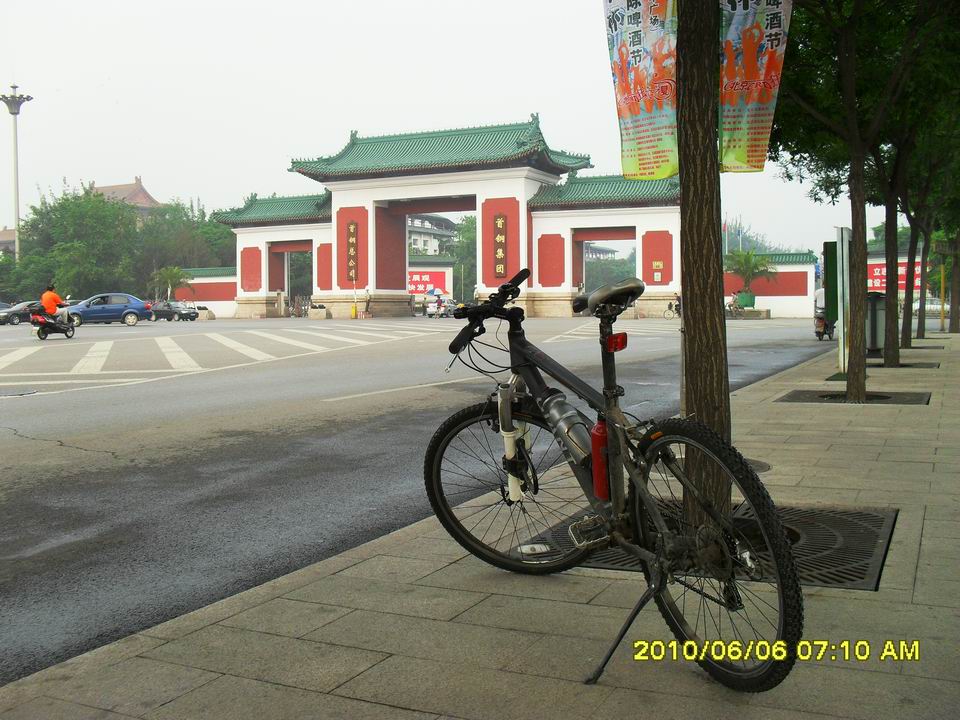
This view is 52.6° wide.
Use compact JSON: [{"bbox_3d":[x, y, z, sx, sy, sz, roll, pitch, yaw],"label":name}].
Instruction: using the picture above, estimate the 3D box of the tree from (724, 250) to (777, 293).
[{"bbox_3d":[16.598,-5.471,60.000,3.100,2.600,3.000,1,3,26],"label":"tree"}]

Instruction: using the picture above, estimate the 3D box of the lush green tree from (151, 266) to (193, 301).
[{"bbox_3d":[-23.203,-5.716,73.000,3.100,2.750,3.100,0,4,11],"label":"lush green tree"}]

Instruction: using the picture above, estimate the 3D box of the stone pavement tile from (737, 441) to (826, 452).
[{"bbox_3d":[1.925,0.588,6.283,0.626,0.050,0.311,0,3,26],"label":"stone pavement tile"}]

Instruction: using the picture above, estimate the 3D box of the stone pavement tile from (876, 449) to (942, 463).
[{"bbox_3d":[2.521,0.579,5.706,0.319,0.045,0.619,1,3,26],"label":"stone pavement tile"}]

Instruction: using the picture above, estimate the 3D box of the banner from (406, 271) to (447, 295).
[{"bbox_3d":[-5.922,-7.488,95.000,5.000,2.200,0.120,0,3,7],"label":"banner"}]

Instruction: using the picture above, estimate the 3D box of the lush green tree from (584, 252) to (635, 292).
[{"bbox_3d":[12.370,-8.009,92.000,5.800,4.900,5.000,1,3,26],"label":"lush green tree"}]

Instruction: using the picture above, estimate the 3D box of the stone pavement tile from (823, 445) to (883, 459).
[{"bbox_3d":[2.261,0.581,5.873,0.317,0.045,0.605,1,3,26],"label":"stone pavement tile"}]

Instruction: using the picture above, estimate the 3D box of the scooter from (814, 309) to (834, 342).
[{"bbox_3d":[9.389,-1.030,26.300,0.660,1.050,1.720,1,4,30],"label":"scooter"}]

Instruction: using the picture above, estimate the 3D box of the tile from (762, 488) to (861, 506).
[{"bbox_3d":[1.514,0.673,4.760,0.633,0.050,0.307,0,3,26],"label":"tile"}]

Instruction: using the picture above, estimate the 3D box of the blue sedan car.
[{"bbox_3d":[-16.700,-2.190,42.700,4.500,1.450,1.730,-3,4,-37],"label":"blue sedan car"}]

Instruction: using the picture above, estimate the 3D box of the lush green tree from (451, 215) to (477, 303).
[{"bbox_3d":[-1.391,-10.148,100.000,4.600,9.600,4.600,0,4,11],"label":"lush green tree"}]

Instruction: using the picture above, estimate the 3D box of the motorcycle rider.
[{"bbox_3d":[-12.508,-1.621,28.600,0.550,1.250,0.740,1,4,24],"label":"motorcycle rider"}]

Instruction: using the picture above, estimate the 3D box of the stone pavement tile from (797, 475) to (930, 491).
[{"bbox_3d":[1.946,0.655,4.921,0.612,0.050,0.307,0,3,26],"label":"stone pavement tile"}]

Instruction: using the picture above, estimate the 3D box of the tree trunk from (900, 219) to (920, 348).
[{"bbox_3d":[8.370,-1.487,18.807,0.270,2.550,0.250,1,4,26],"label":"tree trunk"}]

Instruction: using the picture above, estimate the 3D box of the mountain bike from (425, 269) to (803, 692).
[{"bbox_3d":[0.305,0.258,2.705,0.610,1.030,1.580,-2,4,-24],"label":"mountain bike"}]

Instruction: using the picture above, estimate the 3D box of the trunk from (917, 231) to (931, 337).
[{"bbox_3d":[10.933,-1.847,23.900,0.280,2.650,0.260,1,3,26],"label":"trunk"}]

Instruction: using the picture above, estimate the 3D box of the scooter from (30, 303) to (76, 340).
[{"bbox_3d":[-12.523,-1.149,28.600,0.660,1.100,1.750,0,3,14],"label":"scooter"}]

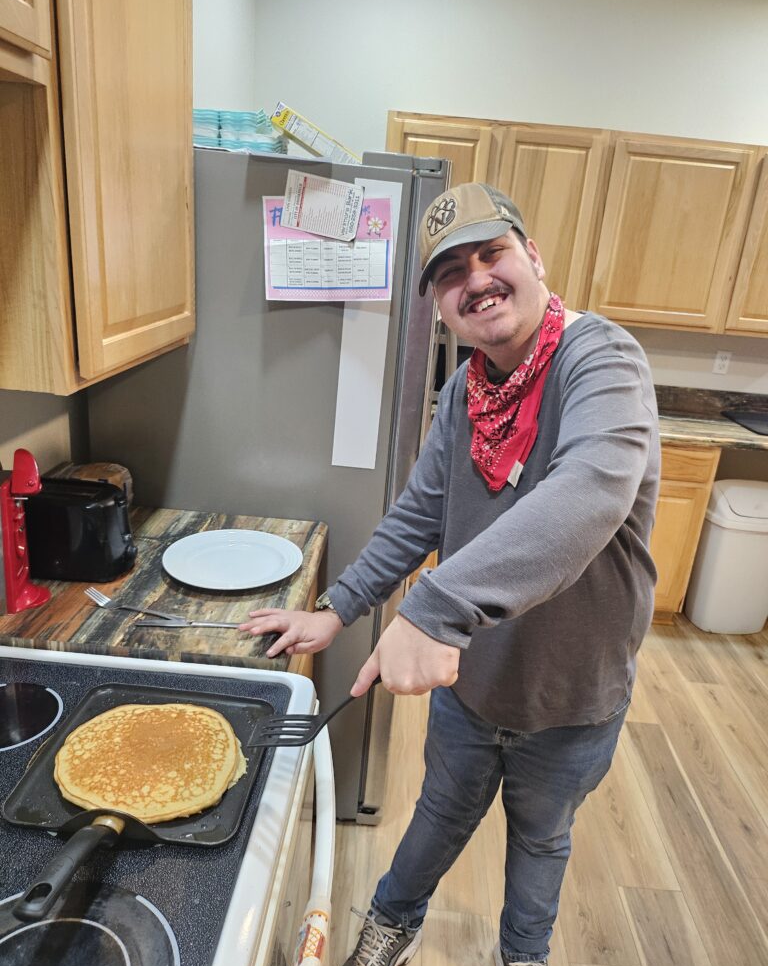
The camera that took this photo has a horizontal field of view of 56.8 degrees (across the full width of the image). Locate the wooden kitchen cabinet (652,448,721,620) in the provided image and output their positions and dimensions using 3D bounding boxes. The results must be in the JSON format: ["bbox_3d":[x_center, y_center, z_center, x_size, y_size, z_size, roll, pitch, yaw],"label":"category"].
[{"bbox_3d":[1.143,0.155,3.414,0.500,0.885,0.600,5,19,1],"label":"wooden kitchen cabinet"}]

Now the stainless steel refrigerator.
[{"bbox_3d":[-0.310,-0.013,2.194,0.797,1.758,0.900,5,19,1],"label":"stainless steel refrigerator"}]

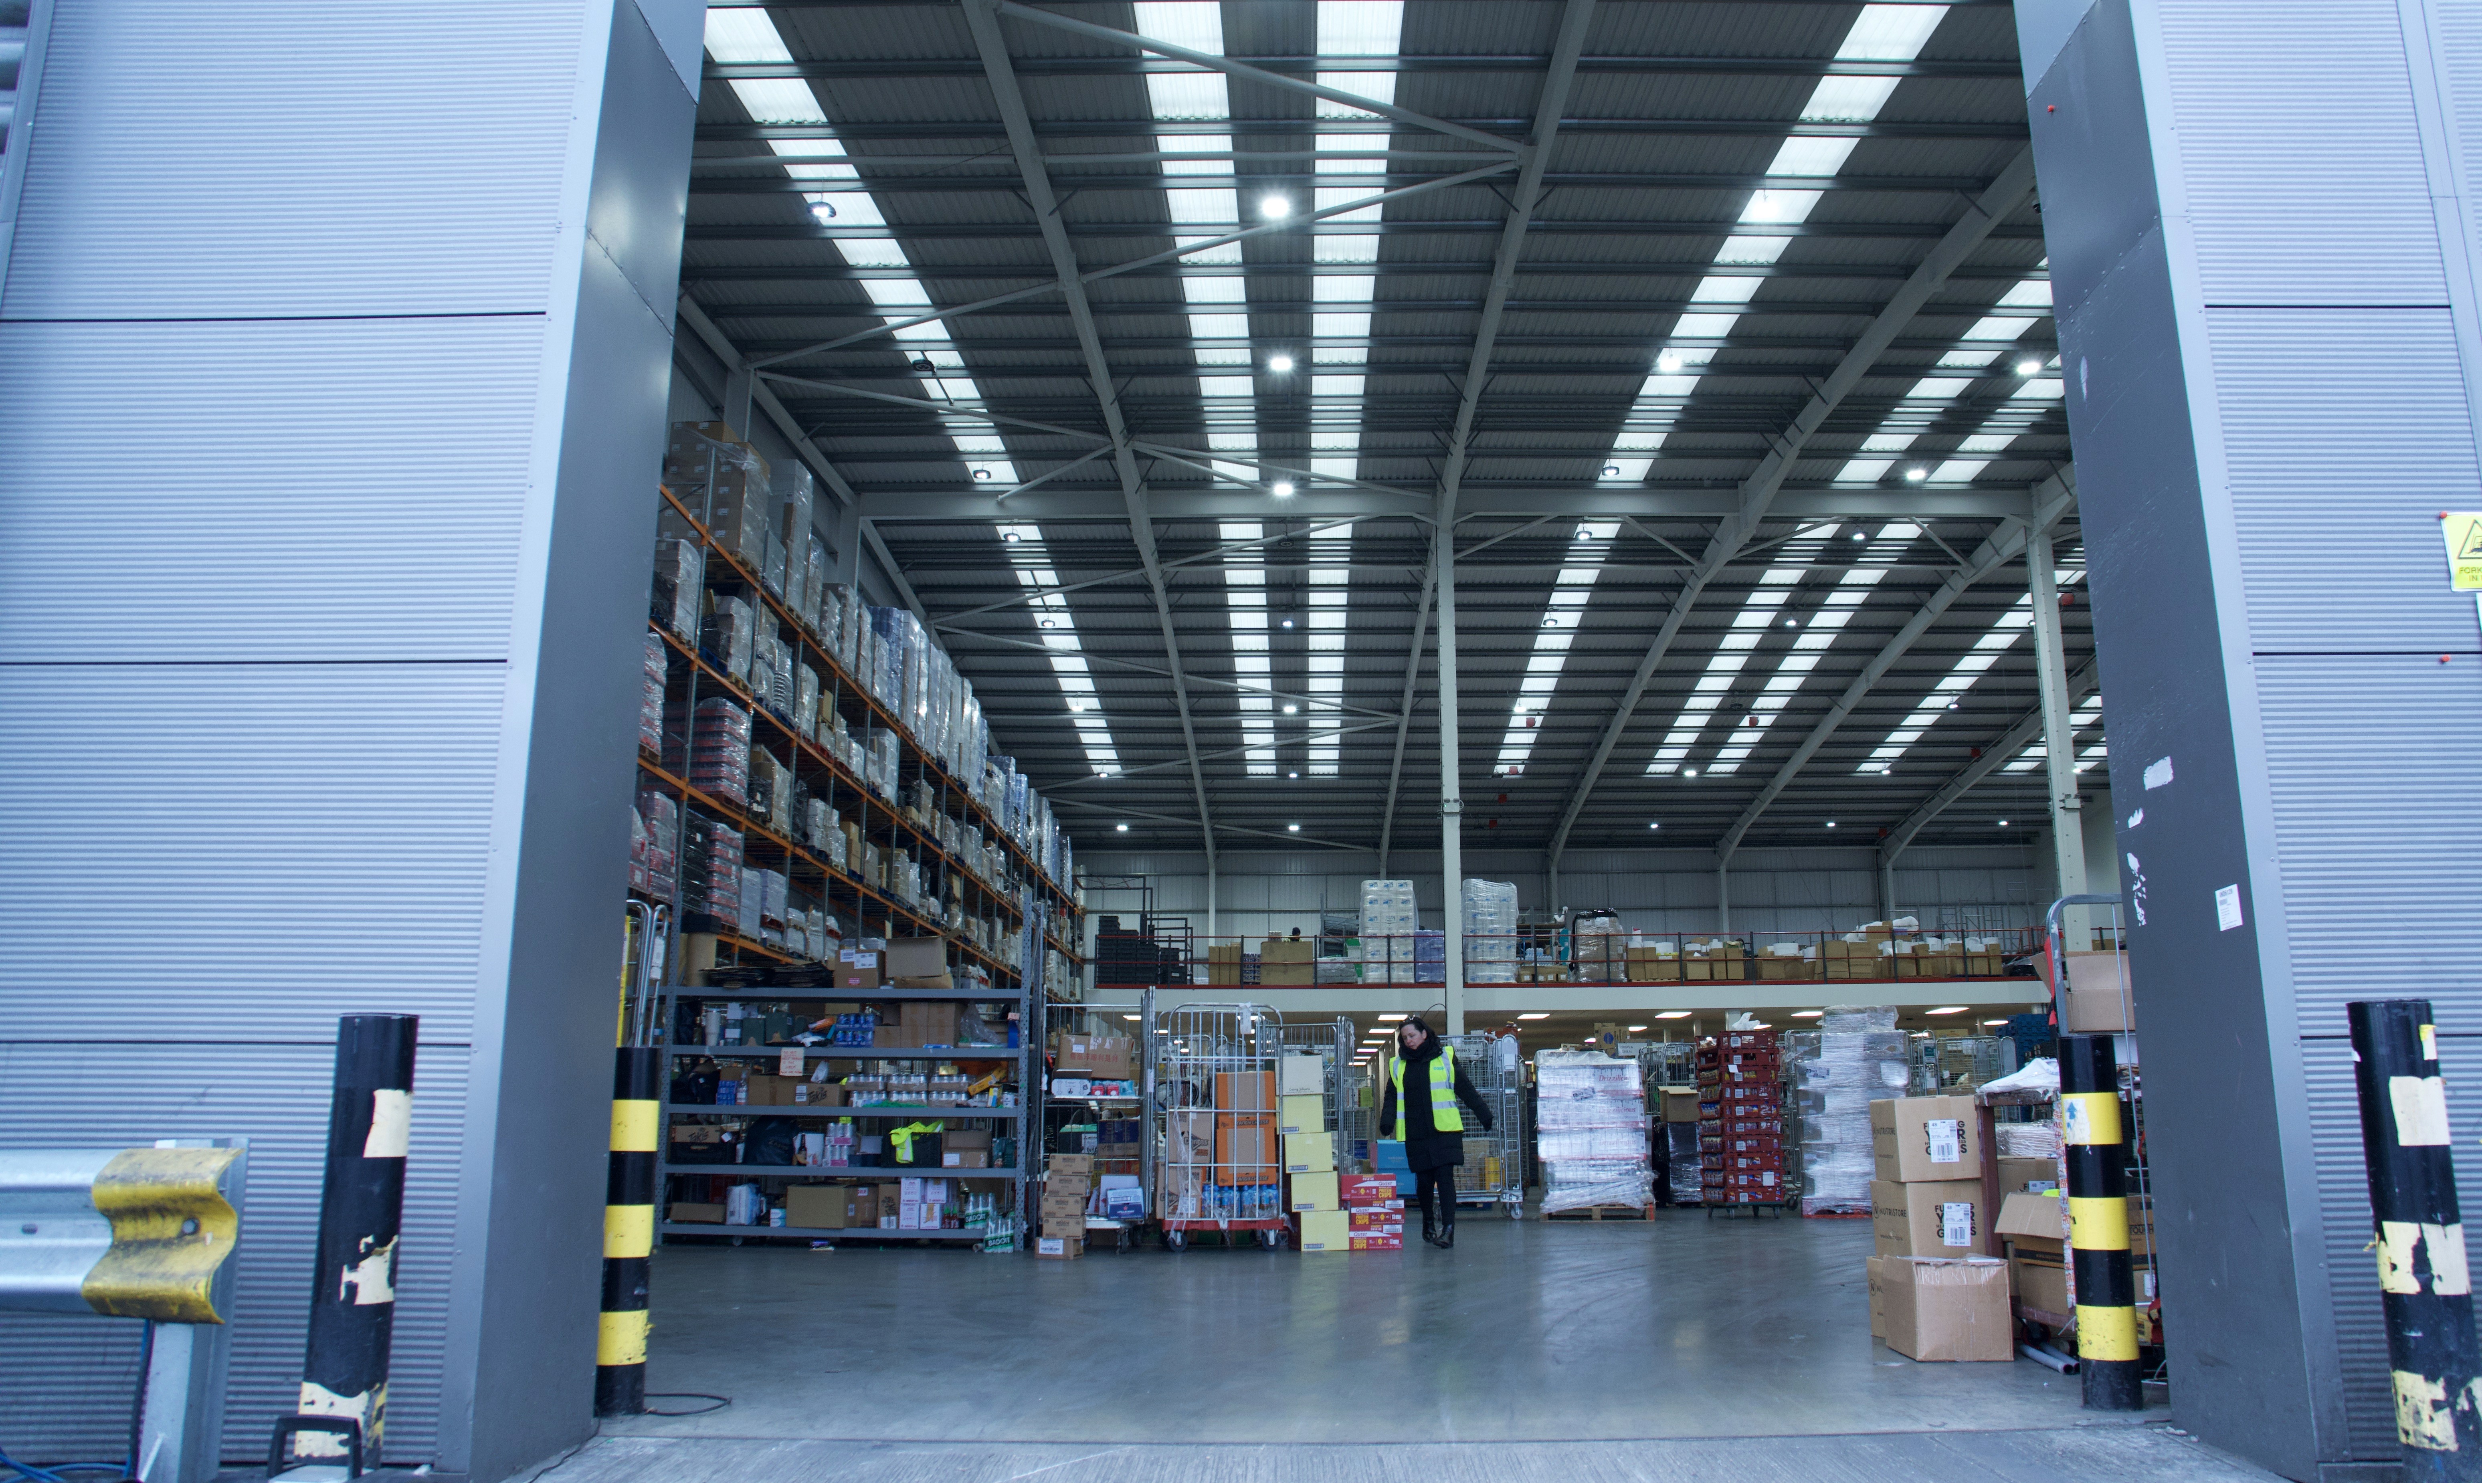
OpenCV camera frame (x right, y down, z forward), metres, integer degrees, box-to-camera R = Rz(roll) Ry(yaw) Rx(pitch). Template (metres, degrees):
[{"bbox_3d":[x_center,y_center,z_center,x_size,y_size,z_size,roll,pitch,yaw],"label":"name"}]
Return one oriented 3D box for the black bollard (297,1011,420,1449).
[{"bbox_3d":[-2.038,1.209,3.800,0.170,1.139,0.170,0,-13,1],"label":"black bollard"}]

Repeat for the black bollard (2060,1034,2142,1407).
[{"bbox_3d":[2.911,1.611,5.609,0.176,1.195,0.176,0,-13,1],"label":"black bollard"}]

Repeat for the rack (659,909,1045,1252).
[{"bbox_3d":[-2.812,2.425,12.294,2.592,2.538,0.850,0,-13,1],"label":"rack"}]

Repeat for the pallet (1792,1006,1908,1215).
[{"bbox_3d":[5.775,3.519,15.697,0.970,1.933,1.050,-3,-13,15],"label":"pallet"}]

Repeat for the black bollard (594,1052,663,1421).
[{"bbox_3d":[-2.035,1.628,5.514,0.150,1.165,0.150,0,-13,1],"label":"black bollard"}]

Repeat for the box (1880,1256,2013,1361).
[{"bbox_3d":[2.823,2.267,6.654,0.381,0.375,0.390,0,-13,2],"label":"box"}]

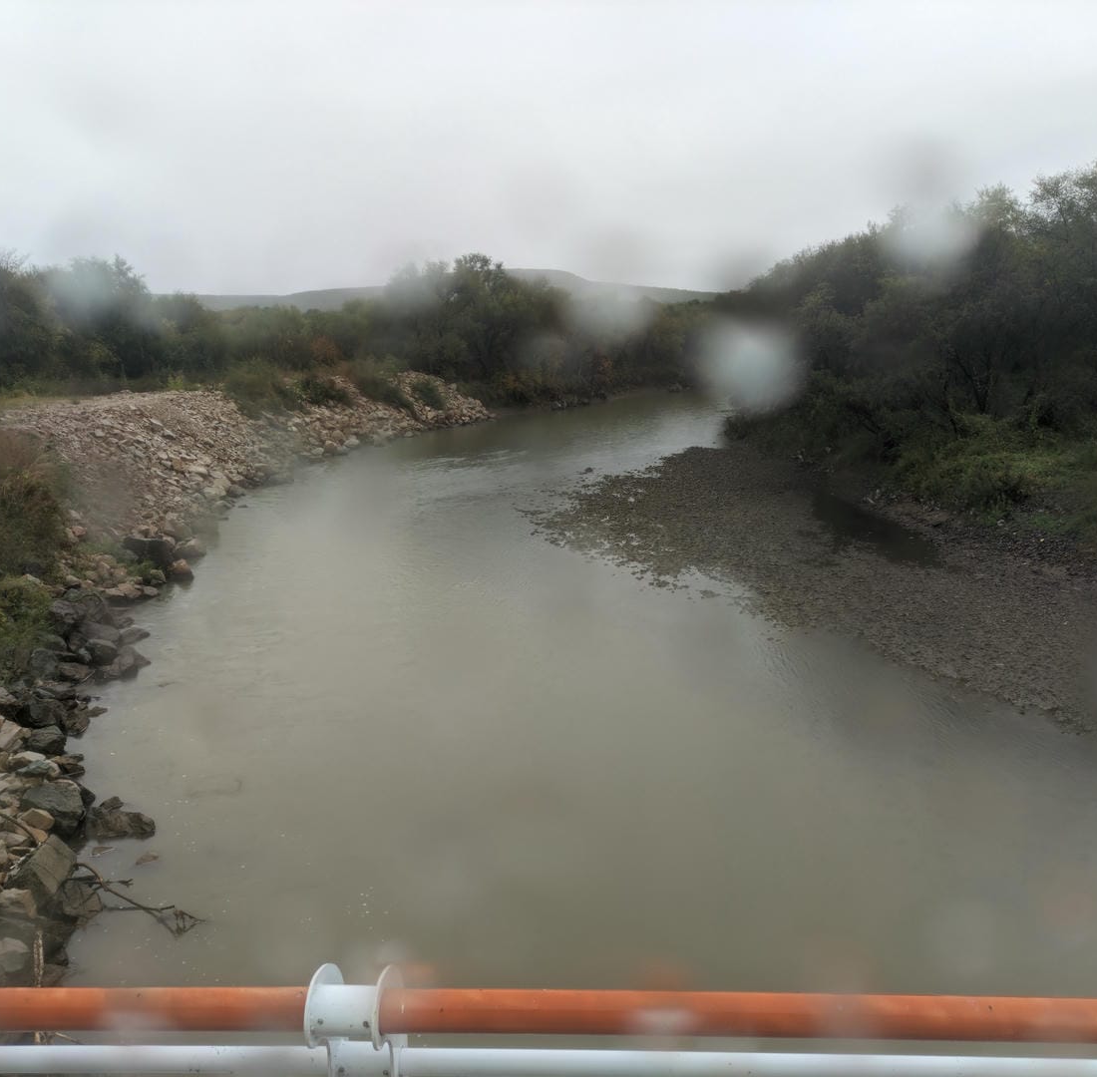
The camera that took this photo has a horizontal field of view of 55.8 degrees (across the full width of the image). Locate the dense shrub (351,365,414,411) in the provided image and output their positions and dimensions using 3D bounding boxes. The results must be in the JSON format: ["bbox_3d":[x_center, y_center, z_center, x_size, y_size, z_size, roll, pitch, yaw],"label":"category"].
[{"bbox_3d":[-11.560,-10.474,72.000,4.200,3.000,3.600,1,11,0],"label":"dense shrub"}]

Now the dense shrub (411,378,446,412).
[{"bbox_3d":[-8.792,-10.604,76.000,2.700,2.300,2.500,1,11,0],"label":"dense shrub"}]

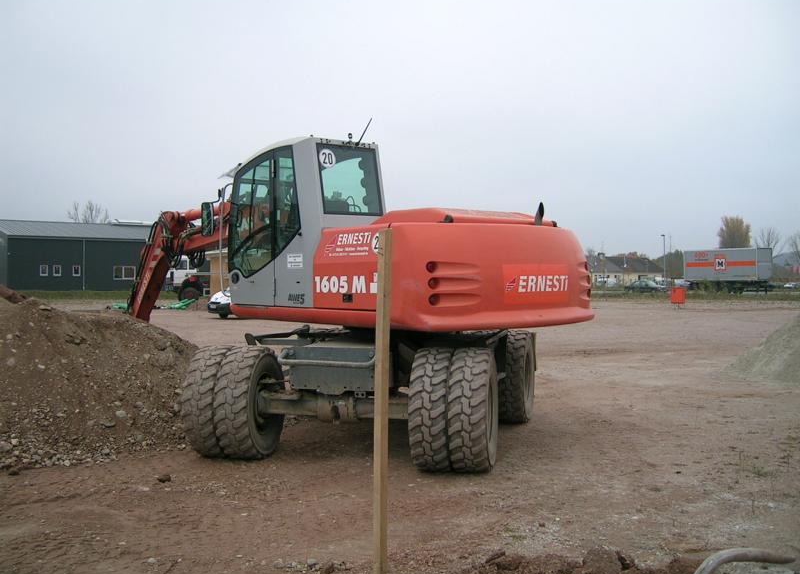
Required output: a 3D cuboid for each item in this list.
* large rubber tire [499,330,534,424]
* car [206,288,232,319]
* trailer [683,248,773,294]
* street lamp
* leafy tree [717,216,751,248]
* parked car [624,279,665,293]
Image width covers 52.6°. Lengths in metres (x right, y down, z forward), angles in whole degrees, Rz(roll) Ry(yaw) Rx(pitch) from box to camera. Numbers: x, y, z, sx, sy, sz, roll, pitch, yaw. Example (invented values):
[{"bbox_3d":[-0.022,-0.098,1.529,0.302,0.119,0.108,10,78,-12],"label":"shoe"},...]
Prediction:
[{"bbox_3d":[1.352,1.040,9.360,0.280,1.060,1.060,0,1,17],"label":"large rubber tire"},{"bbox_3d":[-5.649,0.475,32.510,4.000,1.580,1.680,-1,1,-39],"label":"car"},{"bbox_3d":[30.296,-1.443,74.988,2.550,4.000,7.600,-1,1,-38],"label":"trailer"},{"bbox_3d":[32.491,-3.190,99.467,0.650,6.800,0.280,0,1,0],"label":"street lamp"},{"bbox_3d":[48.984,-5.461,118.938,5.000,10.700,5.000,0,1,0],"label":"leafy tree"},{"bbox_3d":[25.700,-0.182,84.507,4.400,1.430,1.730,0,1,7],"label":"parked car"}]

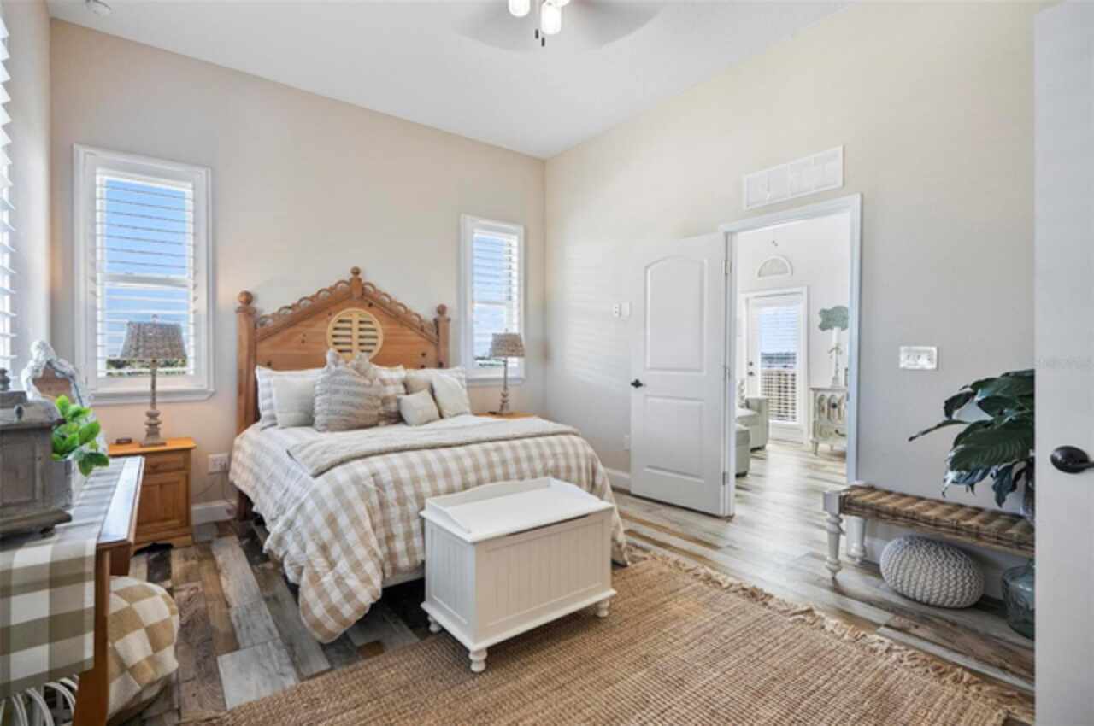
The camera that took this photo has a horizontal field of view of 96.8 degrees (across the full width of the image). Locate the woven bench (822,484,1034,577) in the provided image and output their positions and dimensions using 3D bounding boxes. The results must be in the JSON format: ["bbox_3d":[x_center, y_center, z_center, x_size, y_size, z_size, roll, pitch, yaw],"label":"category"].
[{"bbox_3d":[1.959,0.928,2.233,0.340,0.455,1.160,-1,2,-36],"label":"woven bench"}]

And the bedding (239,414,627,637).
[{"bbox_3d":[-0.831,0.745,2.977,1.770,0.710,1.950,-1,2,-36],"label":"bedding"}]

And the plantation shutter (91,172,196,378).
[{"bbox_3d":[-2.602,-0.560,3.159,0.540,1.380,0.070,-1,2,-37],"label":"plantation shutter"}]

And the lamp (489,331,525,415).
[{"bbox_3d":[-0.385,0.074,4.552,0.330,0.800,0.330,0,2,0],"label":"lamp"}]

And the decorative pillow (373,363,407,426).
[{"bbox_3d":[-1.277,0.231,3.549,0.470,0.440,0.150,-1,-20,-36],"label":"decorative pillow"}]

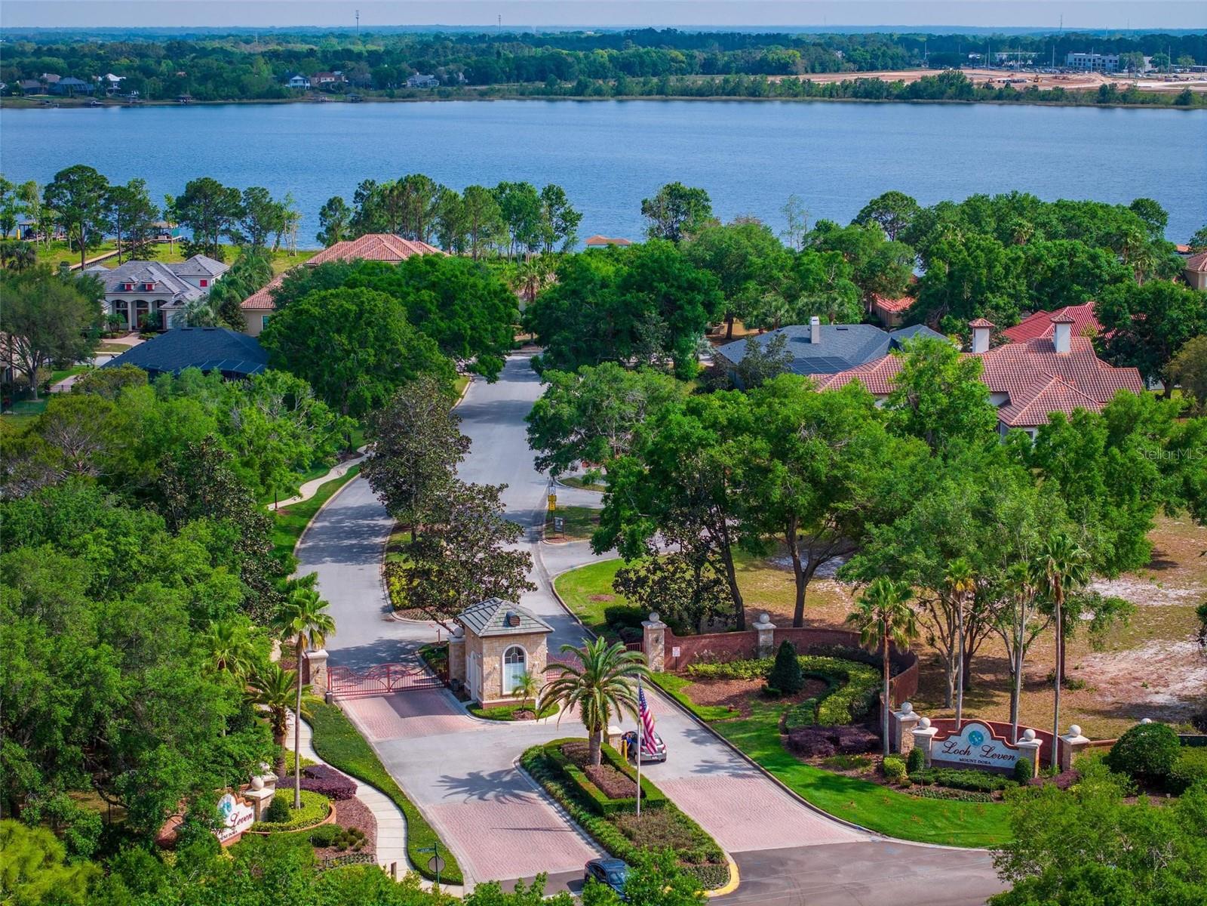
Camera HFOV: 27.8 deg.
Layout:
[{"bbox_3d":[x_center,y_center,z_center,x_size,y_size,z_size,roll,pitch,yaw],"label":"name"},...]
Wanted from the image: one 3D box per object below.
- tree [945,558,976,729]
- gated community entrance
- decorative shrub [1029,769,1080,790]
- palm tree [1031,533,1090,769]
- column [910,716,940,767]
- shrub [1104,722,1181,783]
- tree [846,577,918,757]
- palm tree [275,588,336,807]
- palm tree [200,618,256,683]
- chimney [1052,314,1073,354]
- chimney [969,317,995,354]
[{"bbox_3d":[21.262,11.910,145.317,2.000,12.275,2.000,0,10,0],"label":"tree"},{"bbox_3d":[-11.299,12.668,157.121,15.900,6.700,6.500,-3,10,-17],"label":"gated community entrance"},{"bbox_3d":[25.329,18.387,137.156,2.700,0.800,1.300,3,10,15],"label":"decorative shrub"},{"bbox_3d":[26.184,11.339,139.703,3.400,13.840,3.400,2,10,10],"label":"palm tree"},{"bbox_3d":[18.924,16.951,143.646,1.280,2.923,1.280,4,11,23],"label":"column"},{"bbox_3d":[31.169,17.223,141.126,4.300,3.258,4.200,0,10,0],"label":"shrub"},{"bbox_3d":[15.643,12.015,135.688,3.800,10.100,3.800,0,10,0],"label":"tree"},{"bbox_3d":[-16.165,13.233,131.133,3.400,12.280,3.400,-2,10,-10],"label":"palm tree"},{"bbox_3d":[-19.242,13.731,125.360,3.100,10.300,3.100,0,10,0],"label":"palm tree"},{"bbox_3d":[45.390,-11.865,241.321,2.050,3.700,2.050,0,10,0],"label":"chimney"},{"bbox_3d":[37.538,-11.500,242.000,2.150,3.600,2.100,0,10,-2],"label":"chimney"}]

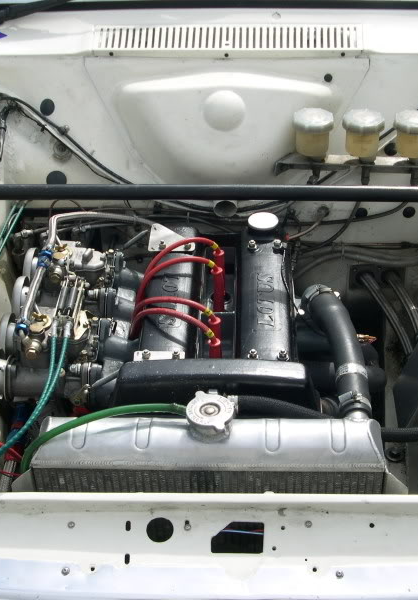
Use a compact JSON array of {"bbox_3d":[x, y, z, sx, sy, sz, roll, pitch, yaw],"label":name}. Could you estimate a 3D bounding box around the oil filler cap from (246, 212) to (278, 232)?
[{"bbox_3d":[0.092,-0.130,1.480,0.053,0.018,0.053,0,36,0],"label":"oil filler cap"}]

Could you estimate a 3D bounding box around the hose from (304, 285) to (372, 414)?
[{"bbox_3d":[0.192,0.071,1.315,0.058,0.070,0.255,-6,36,-8],"label":"hose"}]

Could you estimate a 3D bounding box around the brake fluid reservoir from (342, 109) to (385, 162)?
[{"bbox_3d":[0.264,-0.279,1.500,0.070,0.080,0.070,1,36,2],"label":"brake fluid reservoir"}]

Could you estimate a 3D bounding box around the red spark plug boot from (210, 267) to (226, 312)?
[{"bbox_3d":[0.015,-0.019,1.510,0.020,0.085,0.020,1,36,2],"label":"red spark plug boot"}]

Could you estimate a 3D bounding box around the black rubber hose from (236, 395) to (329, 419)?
[{"bbox_3d":[0.094,0.140,1.120,0.125,0.042,0.035,1,37,2],"label":"black rubber hose"}]

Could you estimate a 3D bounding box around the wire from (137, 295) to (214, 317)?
[{"bbox_3d":[-0.055,0.010,1.395,0.124,0.034,0.025,1,36,2],"label":"wire"}]

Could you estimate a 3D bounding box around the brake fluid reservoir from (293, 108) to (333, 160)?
[{"bbox_3d":[0.179,-0.282,1.505,0.070,0.080,0.070,1,36,2],"label":"brake fluid reservoir"}]

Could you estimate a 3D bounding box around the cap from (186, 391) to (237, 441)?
[{"bbox_3d":[0.003,0.142,1.090,0.062,0.032,0.064,0,36,0],"label":"cap"}]

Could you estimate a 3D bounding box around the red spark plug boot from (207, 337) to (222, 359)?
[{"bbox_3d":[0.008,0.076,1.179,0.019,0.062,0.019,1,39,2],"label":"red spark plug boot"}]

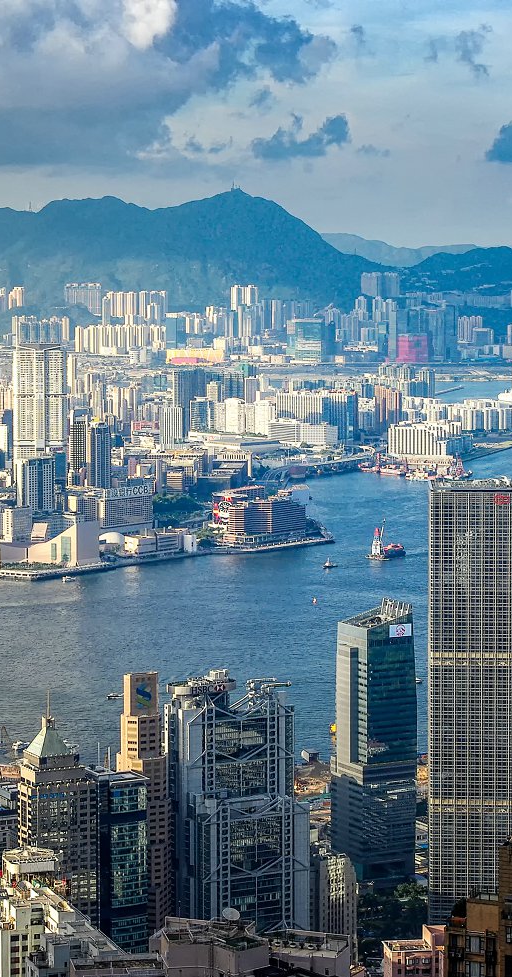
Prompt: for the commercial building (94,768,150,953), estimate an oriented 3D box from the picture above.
[{"bbox_3d":[-71.500,219.000,1303.700,23.000,130.000,22.000,-2,5,-29],"label":"commercial building"}]

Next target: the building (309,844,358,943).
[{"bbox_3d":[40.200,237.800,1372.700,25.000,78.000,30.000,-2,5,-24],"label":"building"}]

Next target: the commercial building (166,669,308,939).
[{"bbox_3d":[-9.000,191.500,1326.500,62.000,180.000,52.000,-2,6,-25],"label":"commercial building"}]

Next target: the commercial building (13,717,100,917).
[{"bbox_3d":[-101.900,202.400,1254.200,36.000,170.000,32.000,-2,5,-23],"label":"commercial building"}]

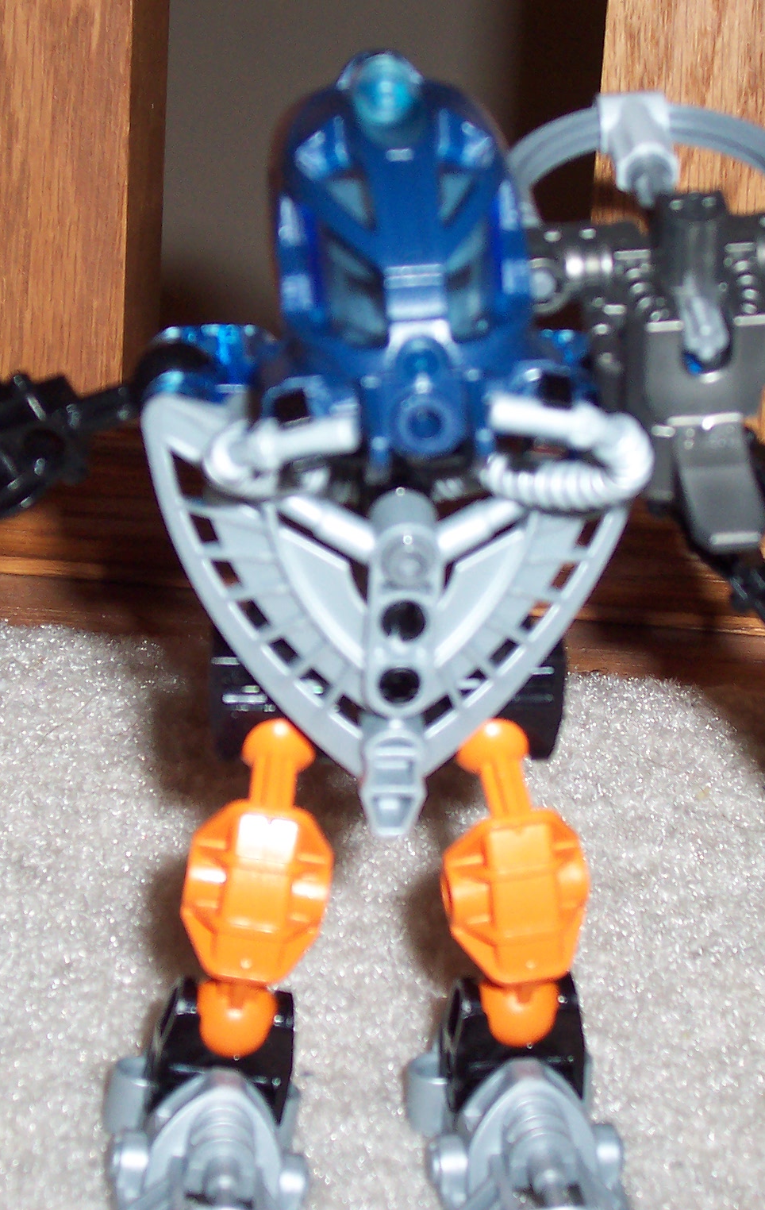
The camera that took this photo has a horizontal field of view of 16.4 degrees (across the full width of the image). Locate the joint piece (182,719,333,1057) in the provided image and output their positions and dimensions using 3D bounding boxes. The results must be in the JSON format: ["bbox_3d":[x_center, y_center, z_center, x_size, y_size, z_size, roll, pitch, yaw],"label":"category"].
[{"bbox_3d":[-0.017,0.038,0.357,0.020,0.049,0.015,9,15,-2],"label":"joint piece"}]

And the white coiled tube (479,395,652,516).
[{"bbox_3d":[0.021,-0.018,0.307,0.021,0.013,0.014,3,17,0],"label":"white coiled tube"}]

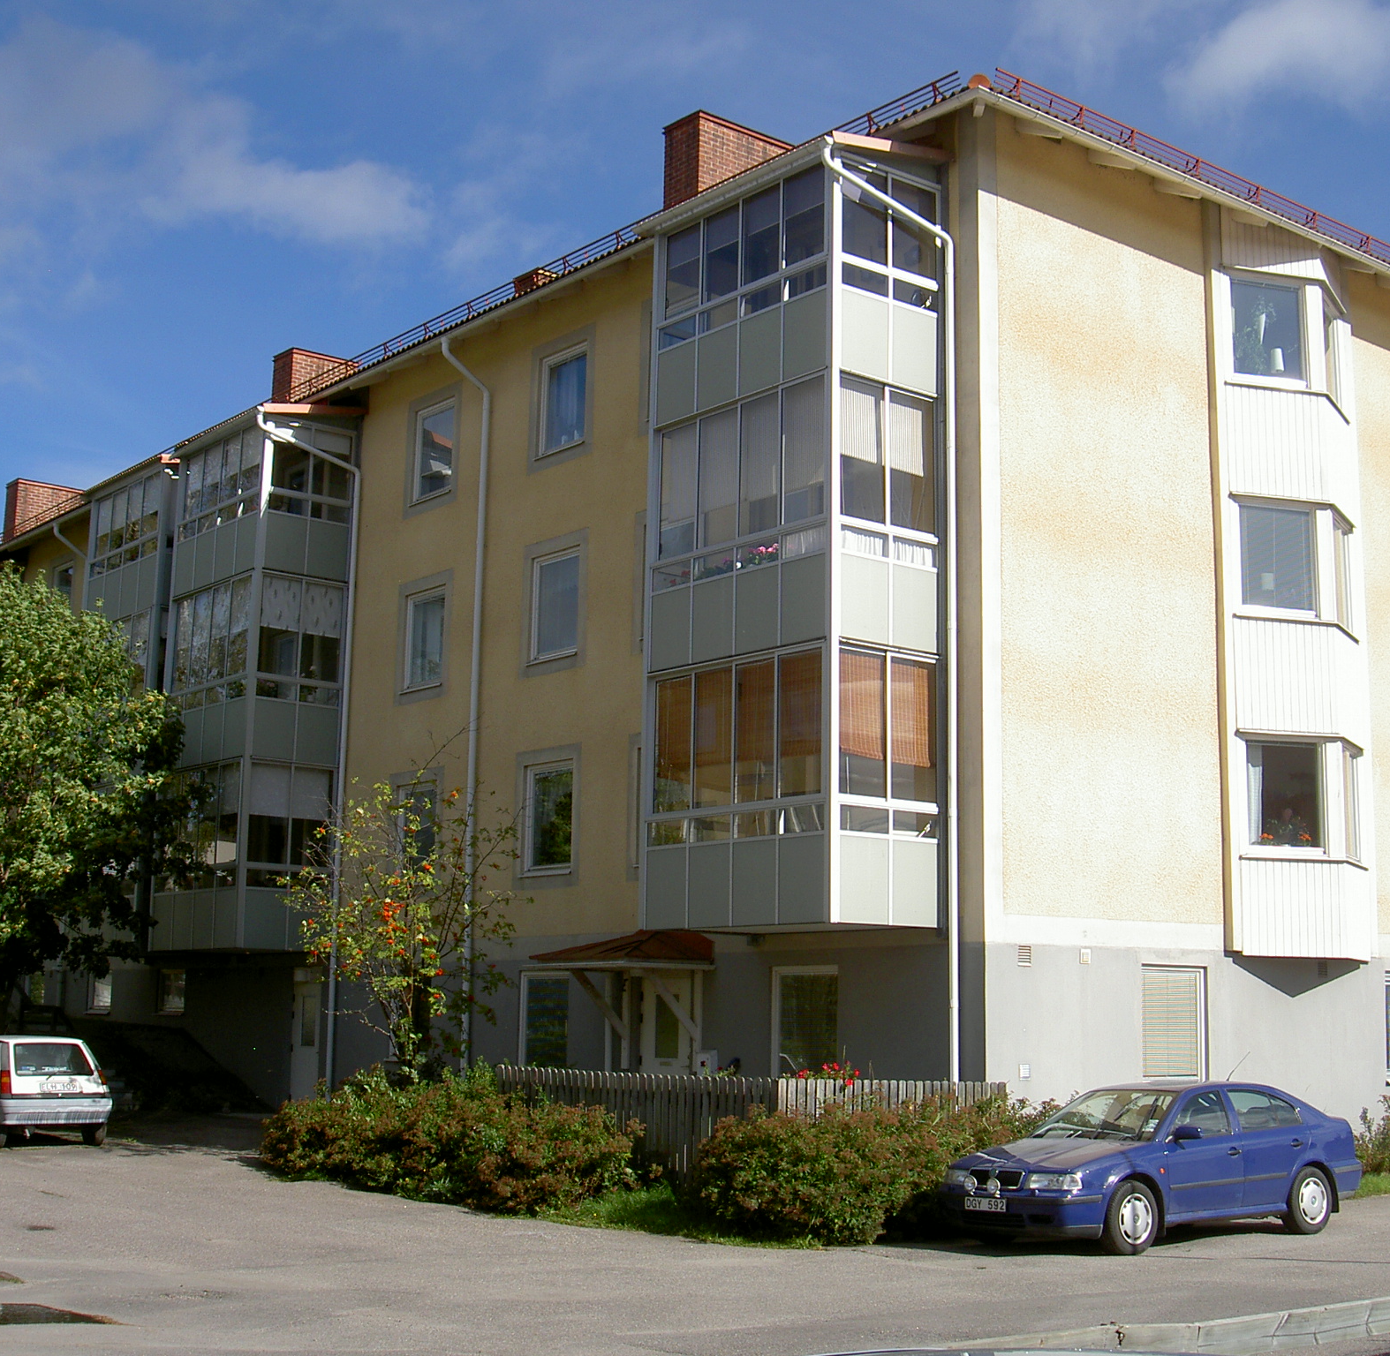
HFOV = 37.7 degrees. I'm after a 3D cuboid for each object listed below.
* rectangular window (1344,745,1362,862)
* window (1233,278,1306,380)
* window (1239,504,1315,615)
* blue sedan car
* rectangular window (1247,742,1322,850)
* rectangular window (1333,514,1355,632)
[{"bbox_3d":[7.756,1.509,24.077,0.110,1.270,1.020,-4,-10,28],"label":"rectangular window"},{"bbox_3d":[6.812,-4.121,24.148,1.020,1.200,0.110,3,-10,-15],"label":"window"},{"bbox_3d":[6.730,-1.372,23.525,1.000,1.250,0.120,4,-10,-16],"label":"window"},{"bbox_3d":[4.312,4.451,18.842,4.510,1.430,1.740,7,-12,-37],"label":"blue sedan car"},{"bbox_3d":[6.740,1.335,23.248,1.020,1.230,0.110,3,-10,-15],"label":"rectangular window"},{"bbox_3d":[7.803,-1.223,24.527,0.110,1.260,1.020,-4,-10,28],"label":"rectangular window"}]

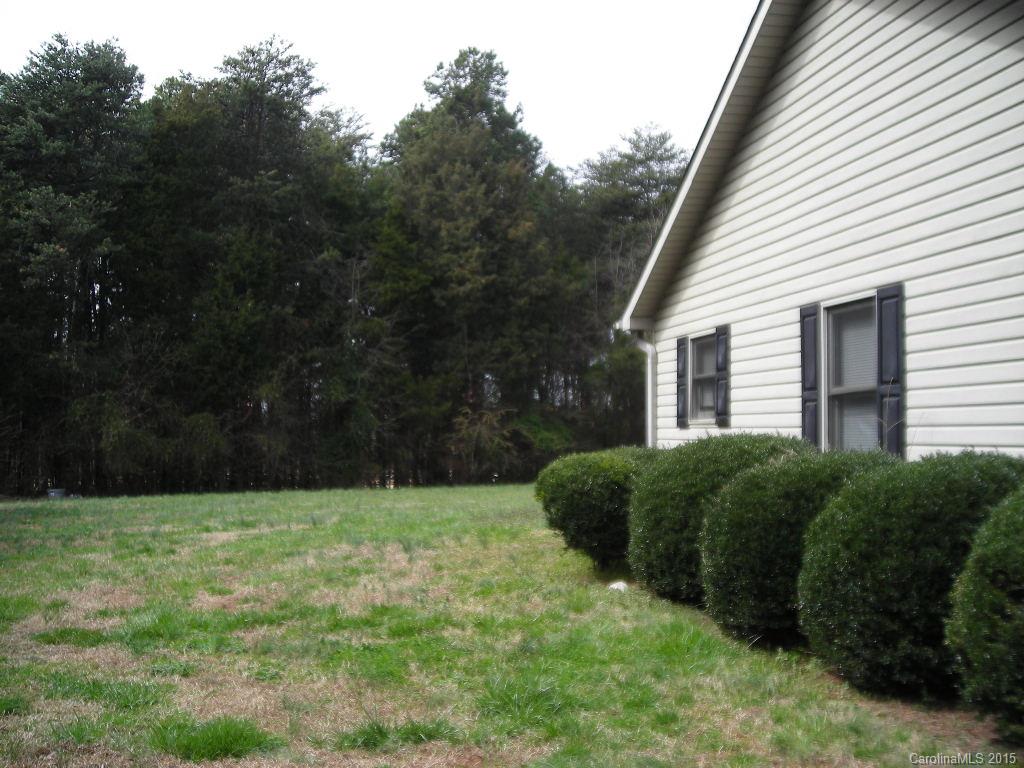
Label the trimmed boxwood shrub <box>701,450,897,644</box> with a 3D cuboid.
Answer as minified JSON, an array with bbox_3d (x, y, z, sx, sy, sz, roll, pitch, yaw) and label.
[{"bbox_3d":[1.984,1.052,7.394,1.480,1.250,1.480,0,-2,-11],"label":"trimmed boxwood shrub"}]

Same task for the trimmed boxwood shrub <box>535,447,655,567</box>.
[{"bbox_3d":[0.888,1.279,11.401,1.340,1.280,1.340,0,-2,0],"label":"trimmed boxwood shrub"}]

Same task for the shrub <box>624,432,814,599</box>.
[{"bbox_3d":[1.661,1.076,9.012,1.480,1.360,1.480,0,-2,-11],"label":"shrub"}]

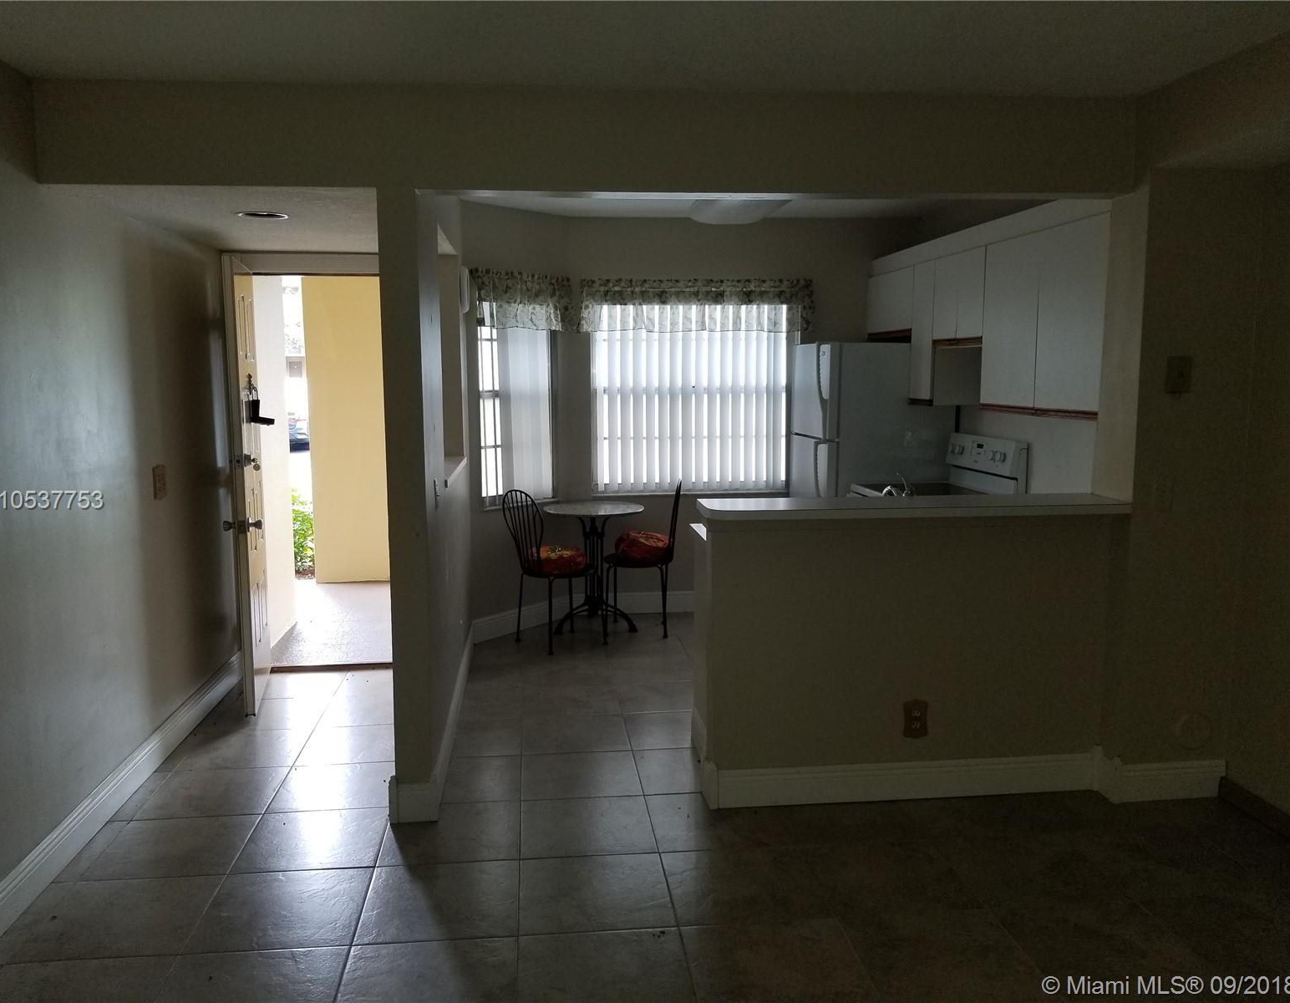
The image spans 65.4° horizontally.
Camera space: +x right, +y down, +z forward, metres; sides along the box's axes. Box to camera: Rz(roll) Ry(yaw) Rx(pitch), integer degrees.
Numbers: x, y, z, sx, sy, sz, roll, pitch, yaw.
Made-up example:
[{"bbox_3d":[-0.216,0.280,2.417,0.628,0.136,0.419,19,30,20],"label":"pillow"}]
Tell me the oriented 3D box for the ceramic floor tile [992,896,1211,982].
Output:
[{"bbox_3d":[1.239,1.225,2.756,0.450,0.012,0.439,-1,8,-6],"label":"ceramic floor tile"}]

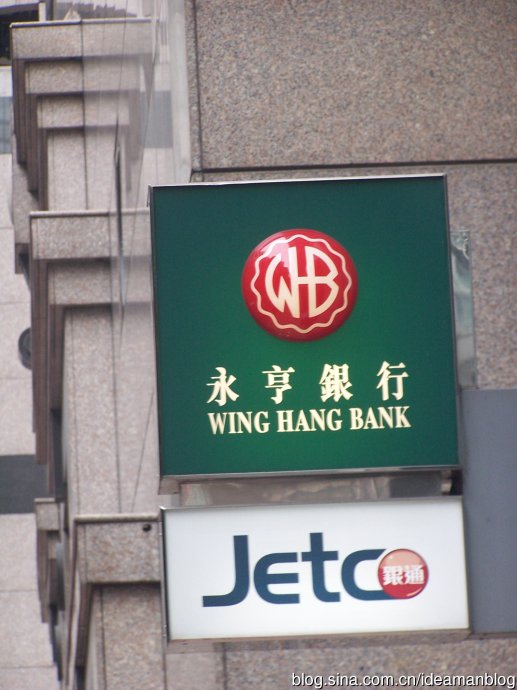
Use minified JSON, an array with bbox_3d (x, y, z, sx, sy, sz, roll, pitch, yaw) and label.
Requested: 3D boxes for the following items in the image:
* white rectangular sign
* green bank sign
[{"bbox_3d":[0.202,0.824,12.069,1.074,0.480,0.250,-2,-12,-2],"label":"white rectangular sign"},{"bbox_3d":[0.164,-0.039,12.260,1.080,1.086,0.250,-2,-12,-2],"label":"green bank sign"}]

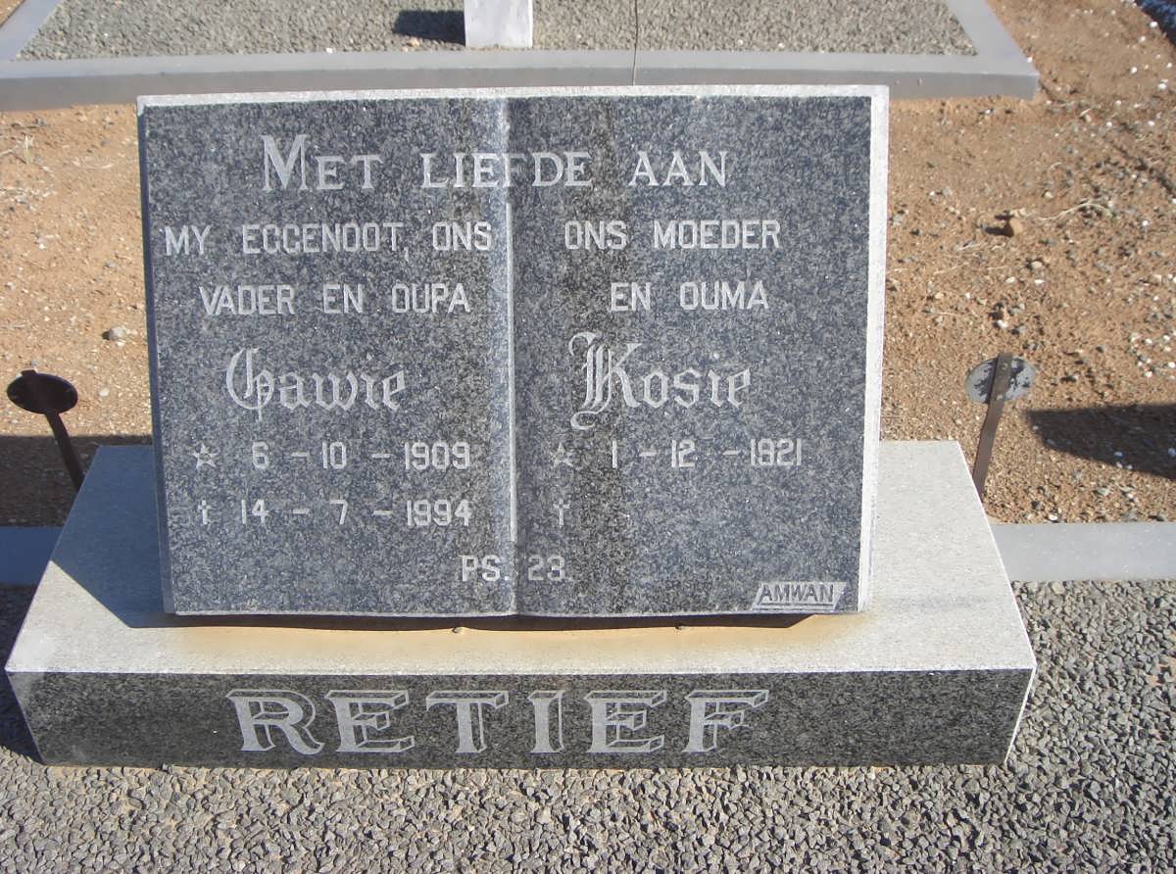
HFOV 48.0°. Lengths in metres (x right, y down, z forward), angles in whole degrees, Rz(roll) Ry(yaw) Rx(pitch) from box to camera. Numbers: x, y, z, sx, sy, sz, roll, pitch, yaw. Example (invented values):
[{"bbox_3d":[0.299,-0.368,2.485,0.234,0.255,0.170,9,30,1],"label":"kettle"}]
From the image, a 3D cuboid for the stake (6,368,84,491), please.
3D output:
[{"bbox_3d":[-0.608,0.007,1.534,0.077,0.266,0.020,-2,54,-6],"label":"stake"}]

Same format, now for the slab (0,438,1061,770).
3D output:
[{"bbox_3d":[-0.064,0.171,1.429,0.980,0.146,0.332,0,40,-1],"label":"slab"}]

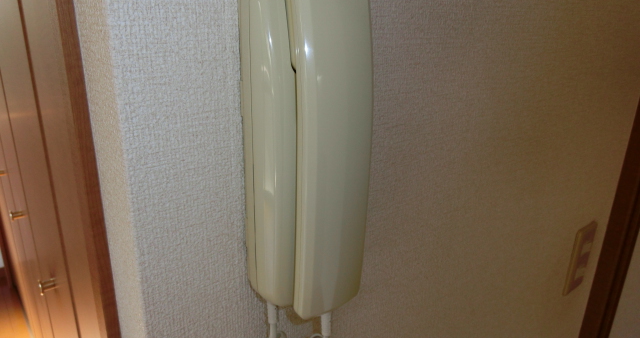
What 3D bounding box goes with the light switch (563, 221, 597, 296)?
[{"bbox_3d":[0.449,0.155,0.797,0.070,0.120,0.008,-14,25,-39],"label":"light switch"}]

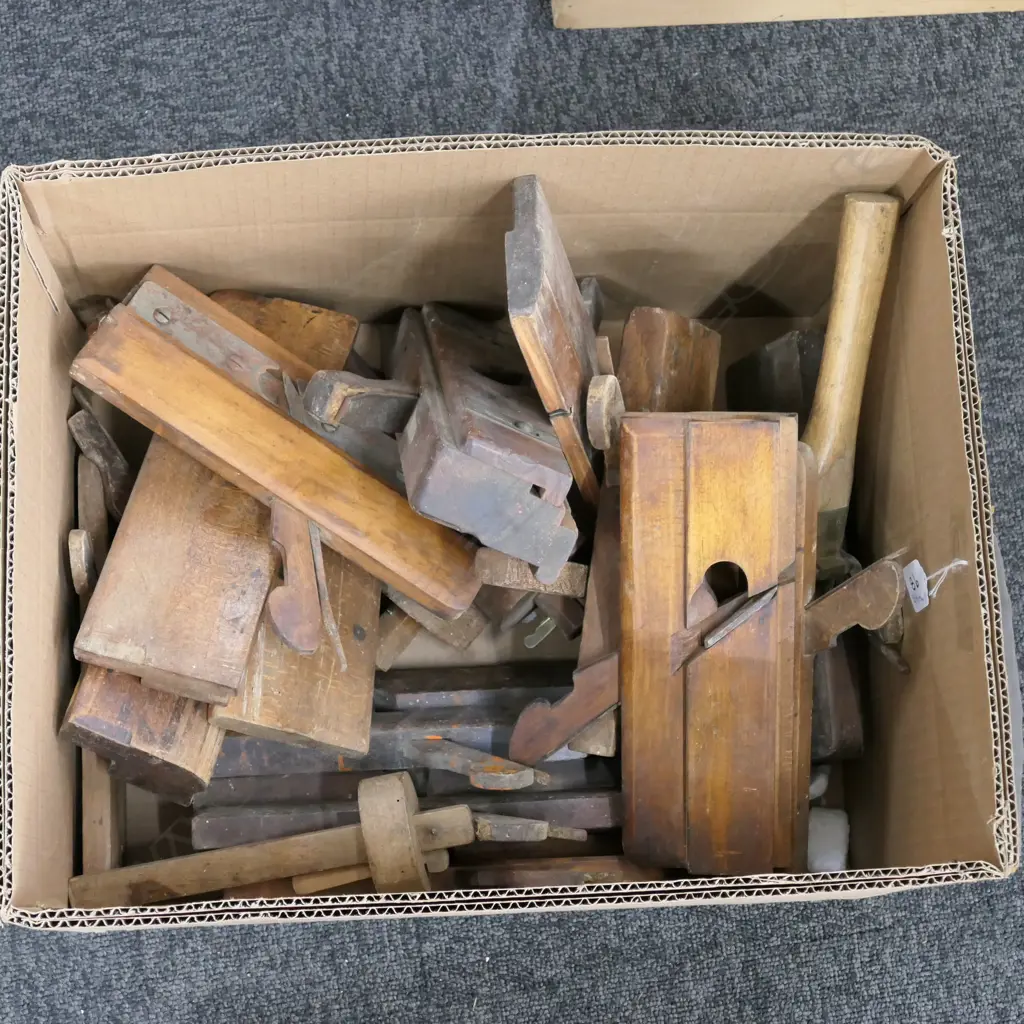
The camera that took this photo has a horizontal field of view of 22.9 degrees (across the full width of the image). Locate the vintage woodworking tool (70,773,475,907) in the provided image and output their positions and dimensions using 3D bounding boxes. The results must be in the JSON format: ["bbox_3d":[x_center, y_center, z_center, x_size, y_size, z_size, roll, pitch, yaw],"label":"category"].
[{"bbox_3d":[-0.131,0.188,1.367,0.222,0.055,0.065,-10,81,3],"label":"vintage woodworking tool"}]

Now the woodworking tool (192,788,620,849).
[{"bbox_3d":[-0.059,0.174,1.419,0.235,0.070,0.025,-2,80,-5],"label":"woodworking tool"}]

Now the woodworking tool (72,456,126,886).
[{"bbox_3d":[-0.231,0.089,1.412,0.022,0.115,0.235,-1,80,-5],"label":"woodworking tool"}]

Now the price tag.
[{"bbox_3d":[0.208,0.038,1.296,0.003,0.036,0.022,-17,83,-11],"label":"price tag"}]

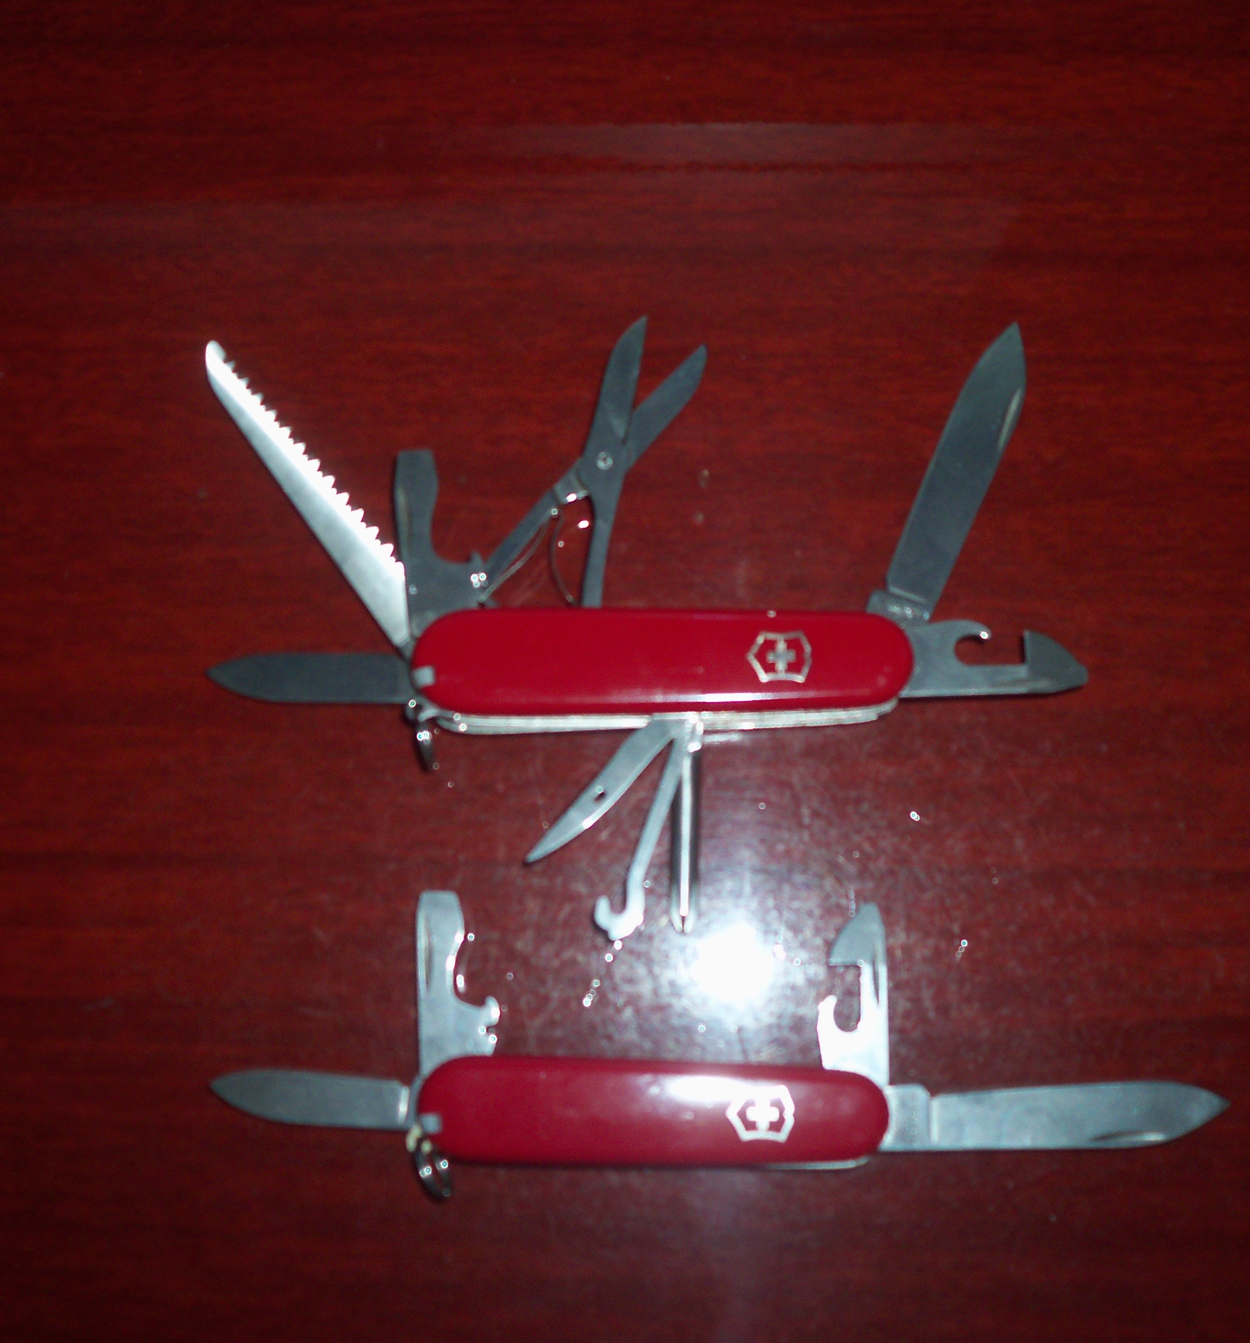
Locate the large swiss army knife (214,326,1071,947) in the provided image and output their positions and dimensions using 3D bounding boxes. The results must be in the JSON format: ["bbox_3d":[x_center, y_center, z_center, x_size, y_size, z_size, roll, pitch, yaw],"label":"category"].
[{"bbox_3d":[0.001,-0.010,0.328,0.167,0.021,0.118,0,80,3],"label":"large swiss army knife"}]

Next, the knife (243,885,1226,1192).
[{"bbox_3d":[0.016,0.068,0.317,0.182,0.013,0.054,0,80,3],"label":"knife"}]

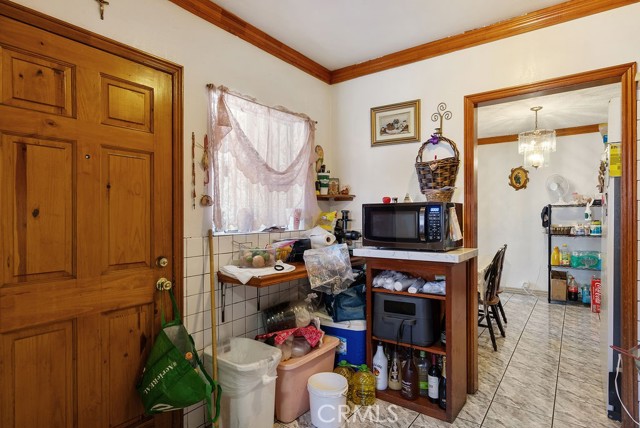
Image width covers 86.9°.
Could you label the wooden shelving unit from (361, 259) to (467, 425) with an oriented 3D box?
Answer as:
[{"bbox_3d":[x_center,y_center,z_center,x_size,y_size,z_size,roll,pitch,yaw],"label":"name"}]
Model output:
[{"bbox_3d":[0.646,0.772,2.296,0.580,0.955,0.310,0,0,37],"label":"wooden shelving unit"}]

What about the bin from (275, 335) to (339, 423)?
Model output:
[{"bbox_3d":[-0.163,1.060,2.251,0.410,0.380,0.570,0,0,37],"label":"bin"}]

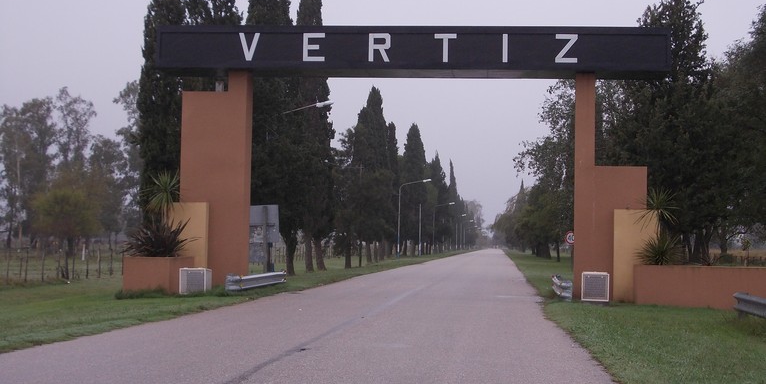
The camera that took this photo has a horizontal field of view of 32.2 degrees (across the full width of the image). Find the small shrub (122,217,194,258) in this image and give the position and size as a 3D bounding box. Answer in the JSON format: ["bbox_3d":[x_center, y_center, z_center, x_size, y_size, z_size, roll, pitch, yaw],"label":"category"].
[{"bbox_3d":[-5.725,1.166,34.000,1.800,1.000,1.600,1,-2,5],"label":"small shrub"}]

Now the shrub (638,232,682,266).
[{"bbox_3d":[7.083,1.447,34.000,1.150,0.860,1.100,1,-2,5],"label":"shrub"}]

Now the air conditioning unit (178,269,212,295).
[{"bbox_3d":[-4.676,2.207,33.100,0.650,0.650,0.660,1,-2,5],"label":"air conditioning unit"}]

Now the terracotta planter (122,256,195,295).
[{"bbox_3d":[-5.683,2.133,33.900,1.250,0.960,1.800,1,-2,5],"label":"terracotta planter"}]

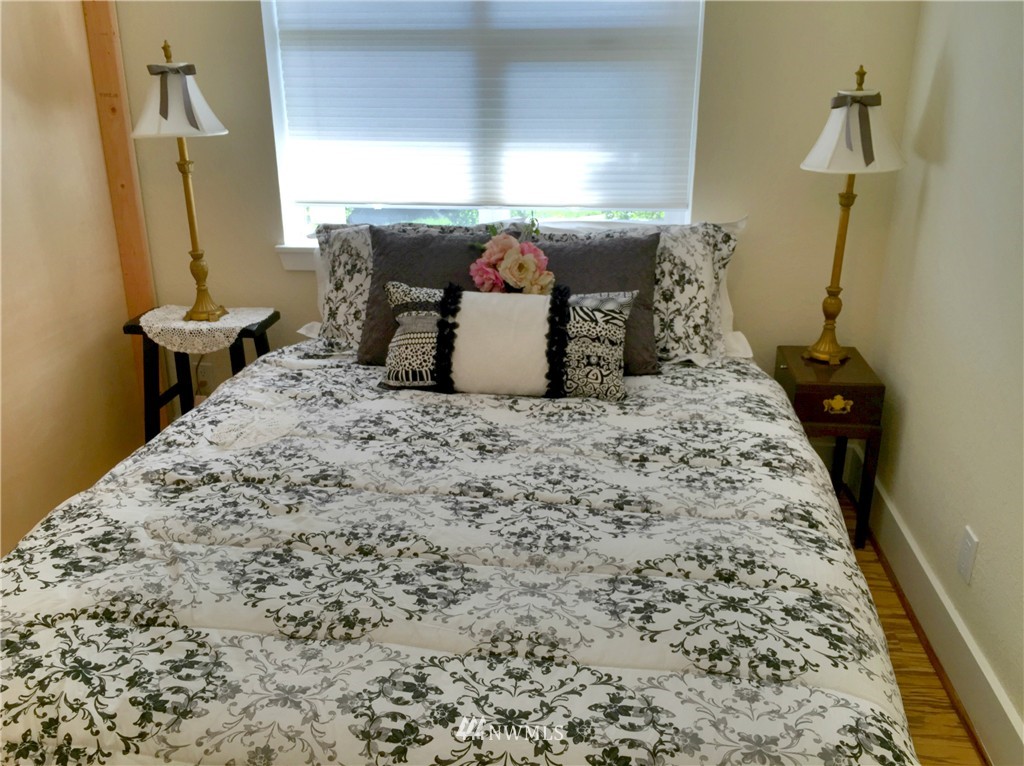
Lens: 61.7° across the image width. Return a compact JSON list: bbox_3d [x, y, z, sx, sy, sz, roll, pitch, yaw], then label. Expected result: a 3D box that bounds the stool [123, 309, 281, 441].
[{"bbox_3d":[-1.002,0.084,2.869,0.460,0.593,0.310,3,19,8],"label":"stool"}]

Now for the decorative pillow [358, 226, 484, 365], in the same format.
[{"bbox_3d":[-0.231,-0.260,2.534,0.460,0.420,0.140,3,2,8],"label":"decorative pillow"}]

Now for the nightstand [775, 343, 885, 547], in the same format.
[{"bbox_3d":[0.957,0.187,2.675,0.250,0.511,0.390,3,19,8],"label":"nightstand"}]

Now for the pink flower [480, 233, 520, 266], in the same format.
[{"bbox_3d":[-0.032,-0.367,2.375,0.110,0.100,0.090,3,19,8],"label":"pink flower"}]

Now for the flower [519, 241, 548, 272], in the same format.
[{"bbox_3d":[0.054,-0.349,2.384,0.095,0.095,0.085,3,19,8],"label":"flower"}]

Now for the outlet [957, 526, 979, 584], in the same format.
[{"bbox_3d":[1.026,0.389,1.927,0.008,0.115,0.072,3,19,8],"label":"outlet"}]

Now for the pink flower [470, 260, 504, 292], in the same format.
[{"bbox_3d":[-0.067,-0.294,2.379,0.095,0.095,0.085,3,19,8],"label":"pink flower"}]

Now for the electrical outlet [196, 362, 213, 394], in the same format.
[{"bbox_3d":[-1.141,-0.015,3.161,0.074,0.118,0.008,3,19,8],"label":"electrical outlet"}]

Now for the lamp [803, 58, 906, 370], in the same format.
[{"bbox_3d":[0.981,-0.480,2.526,0.285,0.849,0.285,3,19,8],"label":"lamp"}]

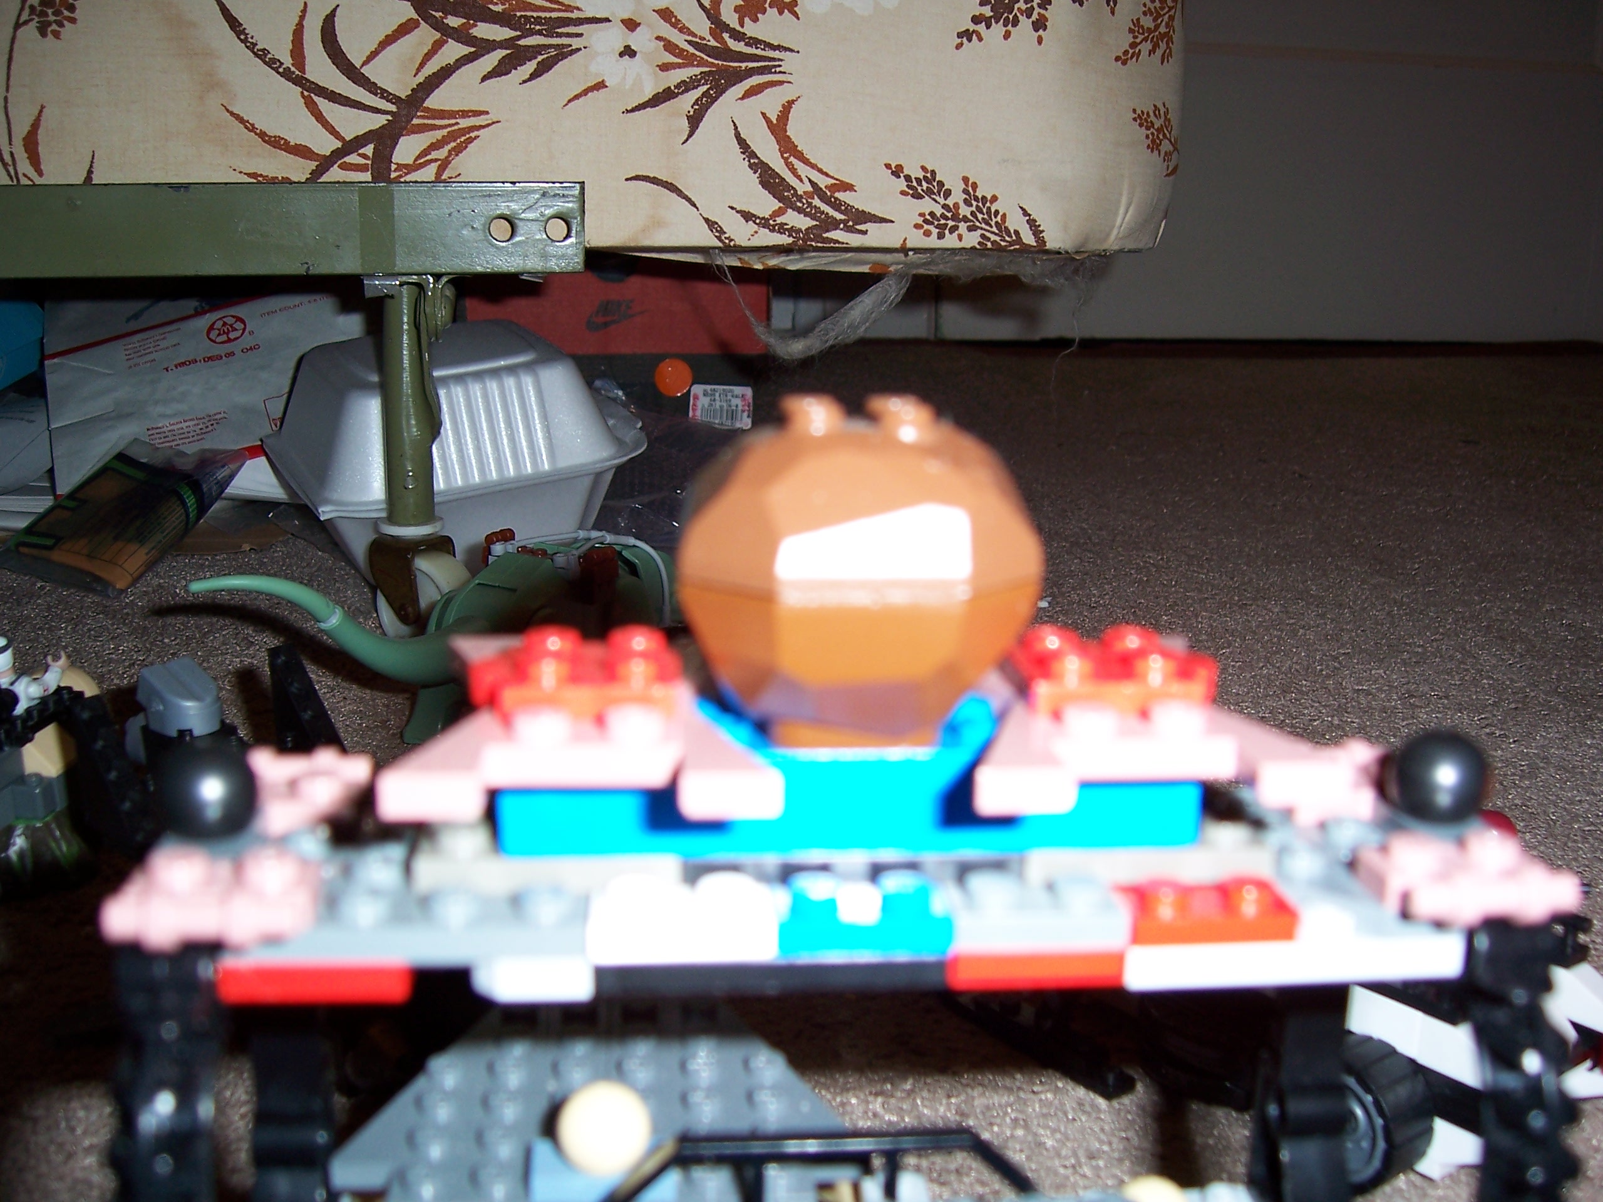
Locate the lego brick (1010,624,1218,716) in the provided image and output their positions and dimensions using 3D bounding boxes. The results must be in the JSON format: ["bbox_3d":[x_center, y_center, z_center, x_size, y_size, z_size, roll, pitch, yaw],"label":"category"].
[{"bbox_3d":[0.029,0.007,0.160,0.018,0.005,0.016,0,15,-6],"label":"lego brick"}]

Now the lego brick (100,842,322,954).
[{"bbox_3d":[-0.051,0.026,0.144,0.017,0.005,0.011,0,12,-6],"label":"lego brick"}]

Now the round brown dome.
[{"bbox_3d":[0.005,-0.002,0.155,0.032,0.032,0.032,2,15,0],"label":"round brown dome"}]

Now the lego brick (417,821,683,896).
[{"bbox_3d":[-0.023,0.023,0.155,0.024,0.005,0.008,0,15,-6],"label":"lego brick"}]

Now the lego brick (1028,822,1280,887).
[{"bbox_3d":[0.033,0.024,0.162,0.024,0.005,0.009,0,12,-6],"label":"lego brick"}]

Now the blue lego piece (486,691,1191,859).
[{"bbox_3d":[0.004,0.016,0.161,0.064,0.010,0.018,0,15,-6],"label":"blue lego piece"}]

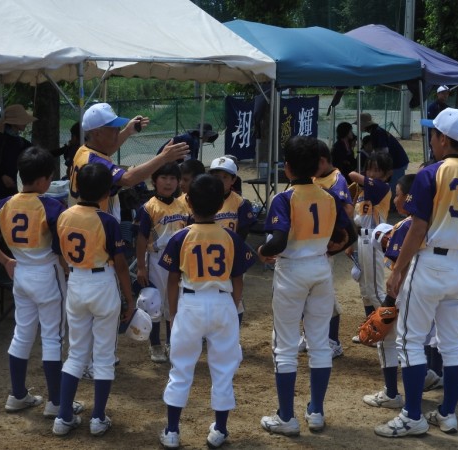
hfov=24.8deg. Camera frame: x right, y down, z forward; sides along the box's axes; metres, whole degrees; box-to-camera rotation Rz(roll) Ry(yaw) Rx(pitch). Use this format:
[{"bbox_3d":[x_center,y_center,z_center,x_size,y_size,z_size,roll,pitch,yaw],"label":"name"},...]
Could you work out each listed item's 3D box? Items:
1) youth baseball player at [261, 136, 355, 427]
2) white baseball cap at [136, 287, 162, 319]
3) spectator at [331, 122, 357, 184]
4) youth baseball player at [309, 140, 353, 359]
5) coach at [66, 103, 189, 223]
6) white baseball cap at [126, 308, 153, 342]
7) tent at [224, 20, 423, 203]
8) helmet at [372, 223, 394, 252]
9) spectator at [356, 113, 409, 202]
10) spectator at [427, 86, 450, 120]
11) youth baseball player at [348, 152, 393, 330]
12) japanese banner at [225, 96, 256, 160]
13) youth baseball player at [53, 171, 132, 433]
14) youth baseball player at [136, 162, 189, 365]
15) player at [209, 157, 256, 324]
[{"bbox_3d":[0.416,0.323,5.552,0.480,1.582,0.360,-3,9,-21],"label":"youth baseball player"},{"bbox_3d":[-0.537,0.498,6.766,0.180,0.270,0.140,-15,12,0],"label":"white baseball cap"},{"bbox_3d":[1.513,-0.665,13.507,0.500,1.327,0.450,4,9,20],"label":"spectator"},{"bbox_3d":[0.651,0.161,6.940,0.300,1.448,0.400,-7,11,-38],"label":"youth baseball player"},{"bbox_3d":[-0.643,0.091,6.522,0.640,1.708,0.500,-5,10,-30],"label":"coach"},{"bbox_3d":[-0.492,0.550,5.555,0.135,0.170,0.250,26,32,6],"label":"white baseball cap"},{"bbox_3d":[0.897,-2.190,18.372,3.000,2.750,6.000,5,10,30],"label":"tent"},{"bbox_3d":[0.891,0.072,5.997,0.150,0.180,0.250,29,10,15],"label":"helmet"},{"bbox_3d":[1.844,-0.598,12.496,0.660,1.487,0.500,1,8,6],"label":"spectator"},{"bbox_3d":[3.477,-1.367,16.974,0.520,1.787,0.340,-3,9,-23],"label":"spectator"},{"bbox_3d":[1.014,0.168,7.449,0.340,1.368,0.380,-3,9,-22],"label":"youth baseball player"},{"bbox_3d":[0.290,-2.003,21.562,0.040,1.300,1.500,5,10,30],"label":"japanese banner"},{"bbox_3d":[-0.712,0.387,5.467,0.370,1.433,0.290,4,9,25],"label":"youth baseball player"},{"bbox_3d":[-0.418,0.243,6.962,0.450,1.325,0.320,-1,8,-10],"label":"youth baseball player"},{"bbox_3d":[-0.010,0.208,6.998,0.420,1.339,0.260,2,9,11],"label":"player"}]

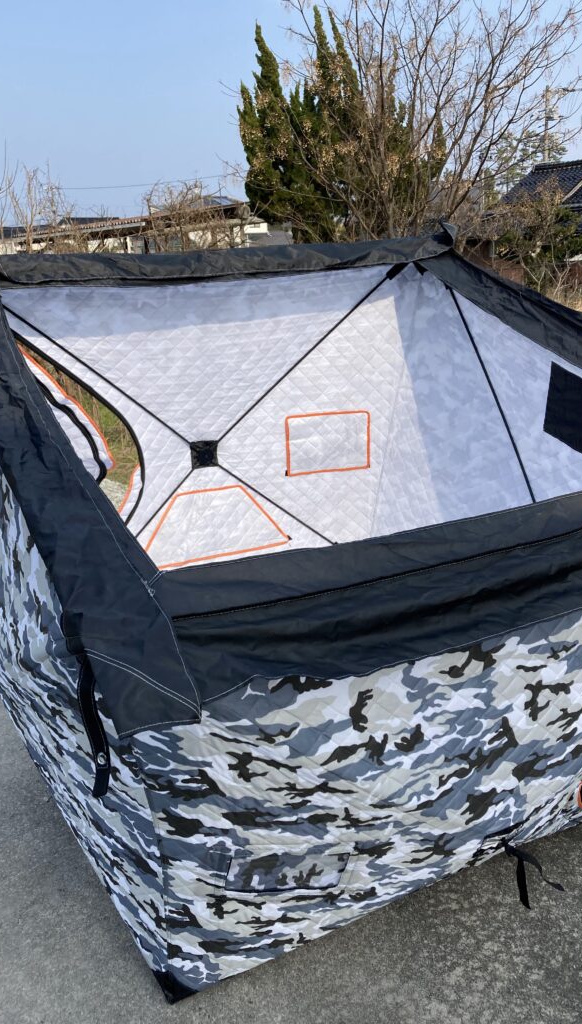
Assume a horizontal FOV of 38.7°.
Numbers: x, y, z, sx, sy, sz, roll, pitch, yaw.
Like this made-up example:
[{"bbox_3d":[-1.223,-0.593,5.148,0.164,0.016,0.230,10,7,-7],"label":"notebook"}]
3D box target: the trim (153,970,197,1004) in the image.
[{"bbox_3d":[-0.272,1.115,1.950,0.100,0.070,0.110,-9,19,-27],"label":"trim"}]

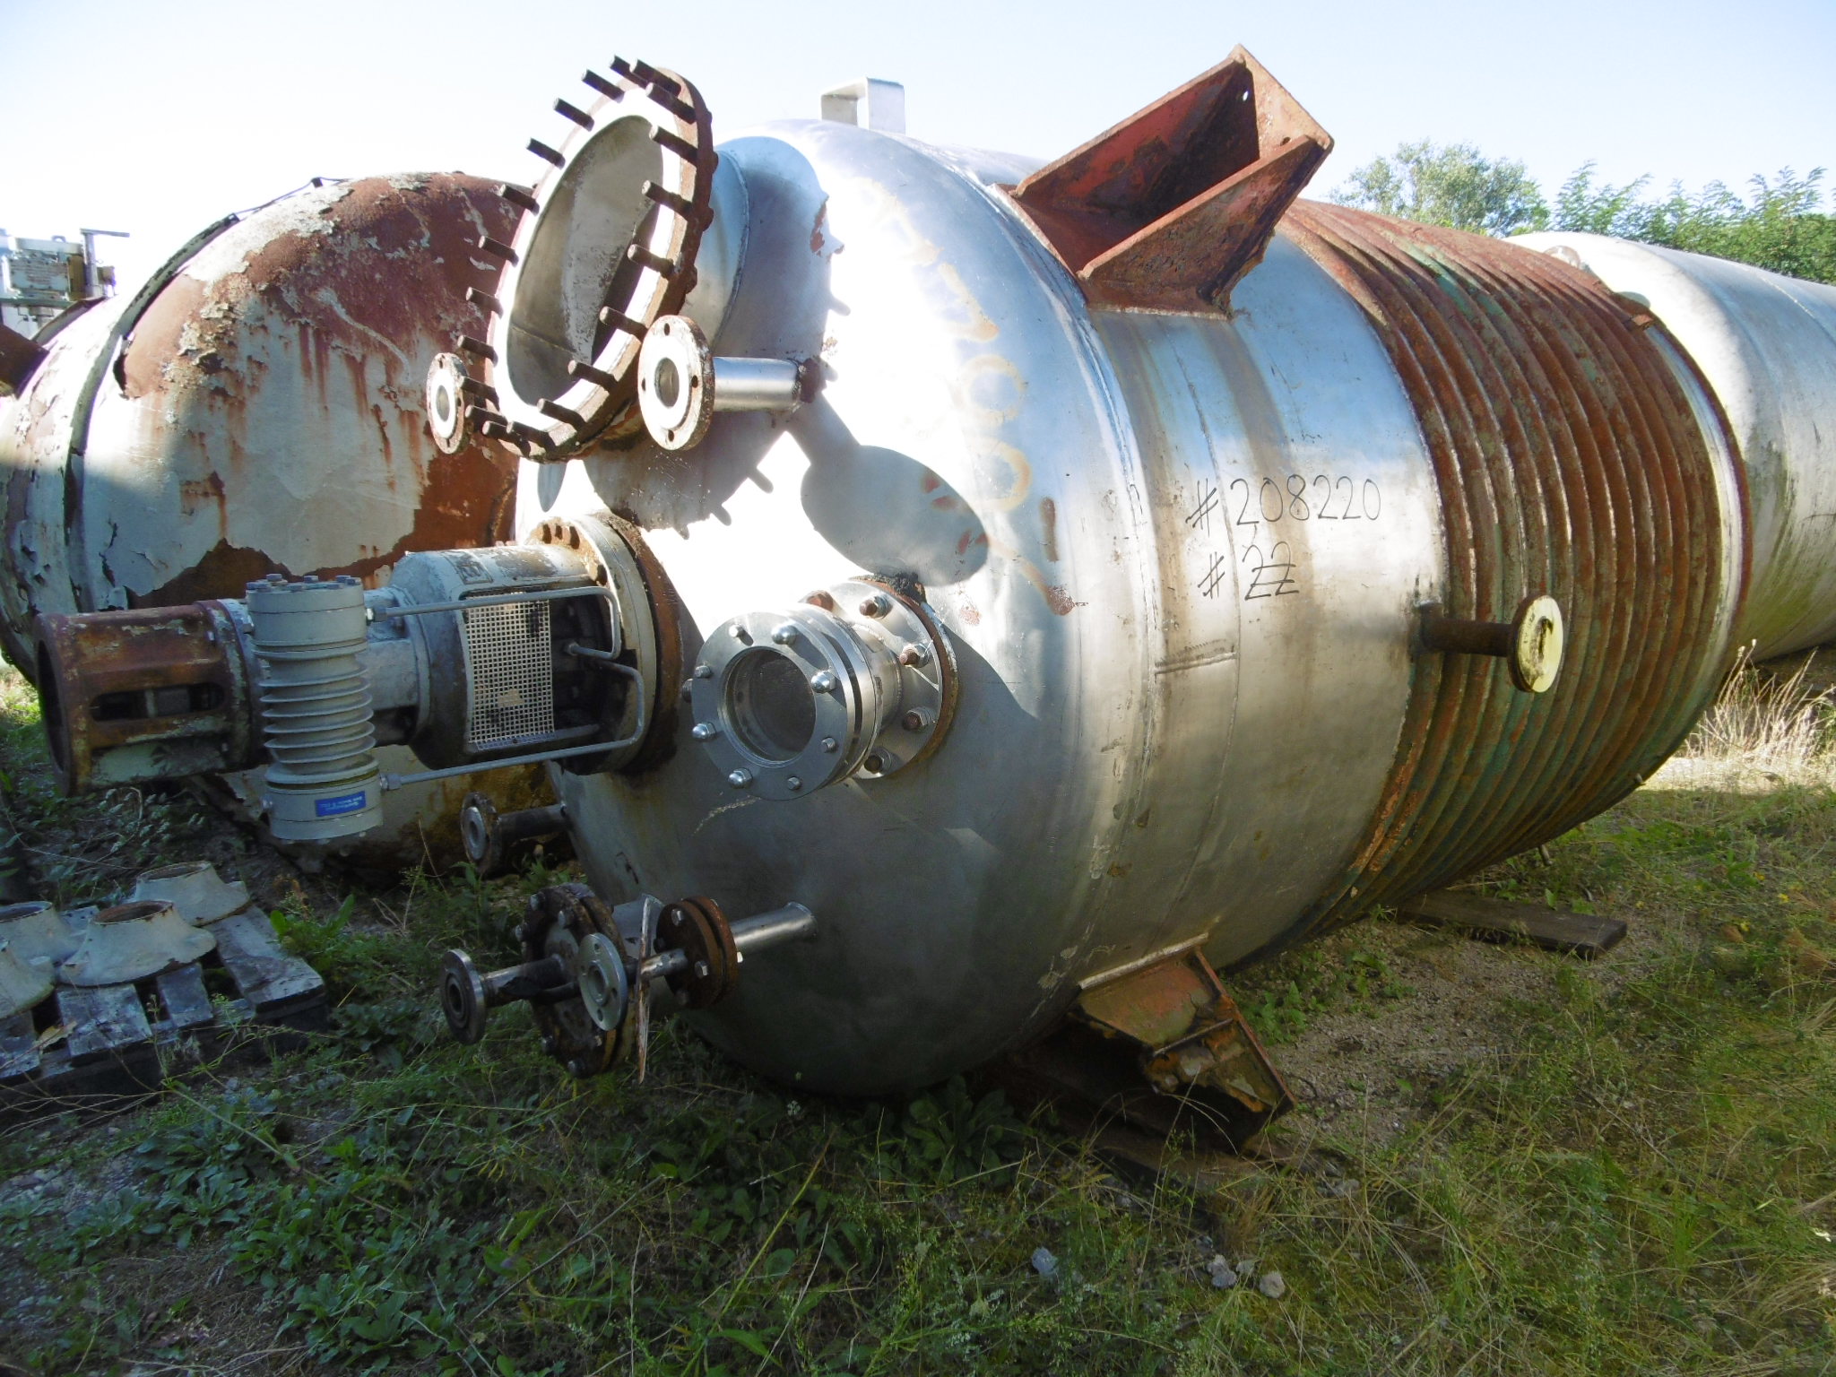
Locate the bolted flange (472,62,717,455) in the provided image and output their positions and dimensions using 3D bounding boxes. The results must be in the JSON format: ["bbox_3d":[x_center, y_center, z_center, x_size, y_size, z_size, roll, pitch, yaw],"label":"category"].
[{"bbox_3d":[-0.569,-0.712,2.105,0.122,0.670,0.670,18,-3,-42],"label":"bolted flange"}]

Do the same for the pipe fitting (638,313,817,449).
[{"bbox_3d":[-0.263,-0.446,1.868,0.225,0.187,0.187,-10,15,-38],"label":"pipe fitting"}]

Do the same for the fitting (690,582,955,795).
[{"bbox_3d":[-0.145,0.008,1.774,0.292,0.292,0.273,6,13,29],"label":"fitting"}]

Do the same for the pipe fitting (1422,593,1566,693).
[{"bbox_3d":[0.998,-0.082,2.237,0.163,0.163,0.195,-9,11,-39],"label":"pipe fitting"}]

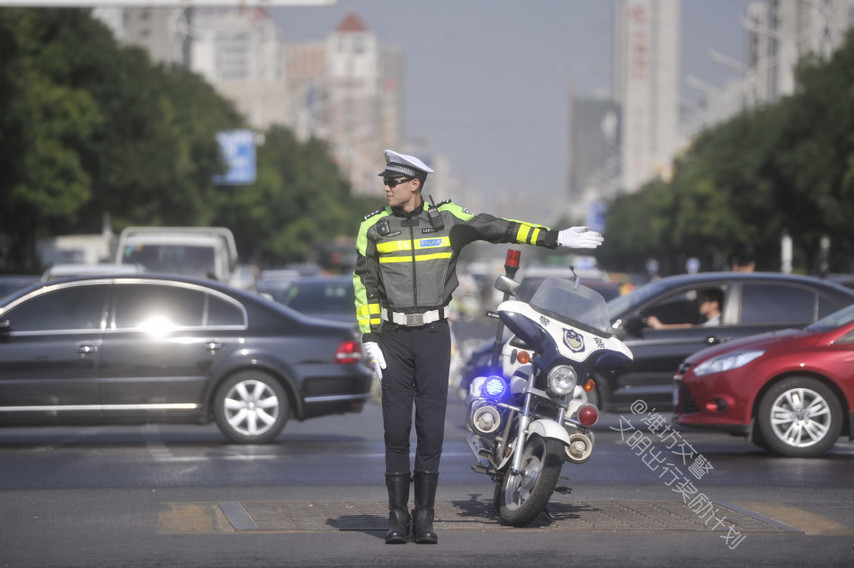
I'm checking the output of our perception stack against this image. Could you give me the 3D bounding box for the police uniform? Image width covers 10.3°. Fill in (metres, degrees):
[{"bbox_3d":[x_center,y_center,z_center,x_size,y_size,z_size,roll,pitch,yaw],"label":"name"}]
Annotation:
[{"bbox_3d":[0.167,0.308,23.000,1.050,1.900,0.380,0,0,5],"label":"police uniform"}]

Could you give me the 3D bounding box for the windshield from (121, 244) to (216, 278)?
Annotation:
[{"bbox_3d":[-3.980,-0.250,73.000,1.500,0.680,0.300,0,0,1],"label":"windshield"}]

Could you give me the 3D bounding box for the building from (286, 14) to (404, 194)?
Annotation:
[{"bbox_3d":[-22.300,-34.400,1300.000,32.000,78.000,30.000,0,0,0],"label":"building"}]

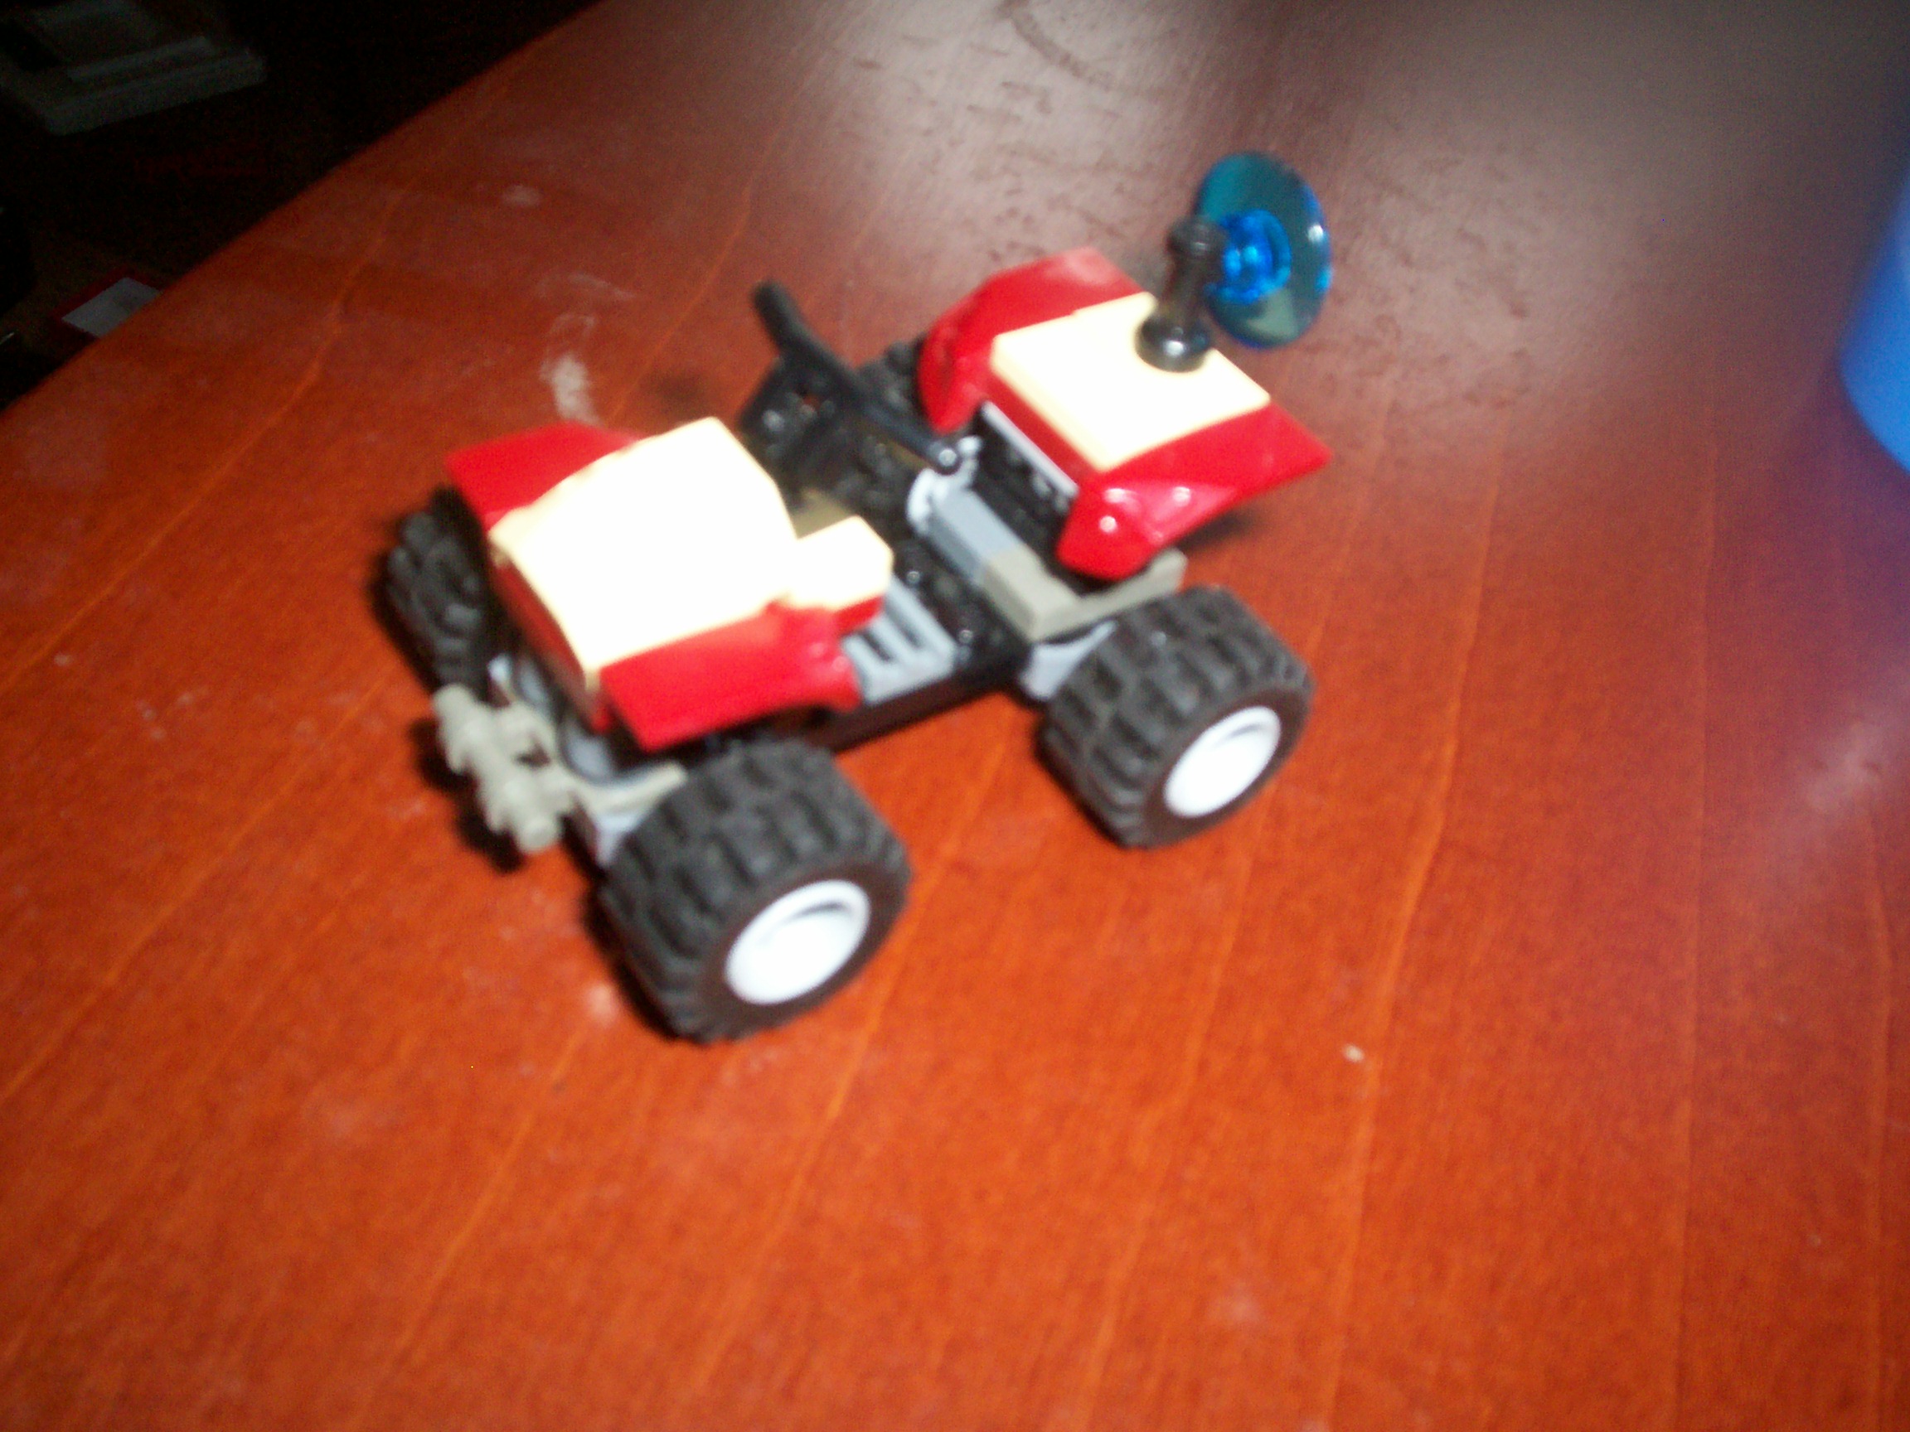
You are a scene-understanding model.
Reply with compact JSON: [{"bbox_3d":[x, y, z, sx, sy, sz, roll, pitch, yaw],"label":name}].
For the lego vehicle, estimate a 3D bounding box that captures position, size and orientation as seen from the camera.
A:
[{"bbox_3d":[-0.006,-0.015,0.157,0.070,0.050,0.049,-22,55,-29],"label":"lego vehicle"}]

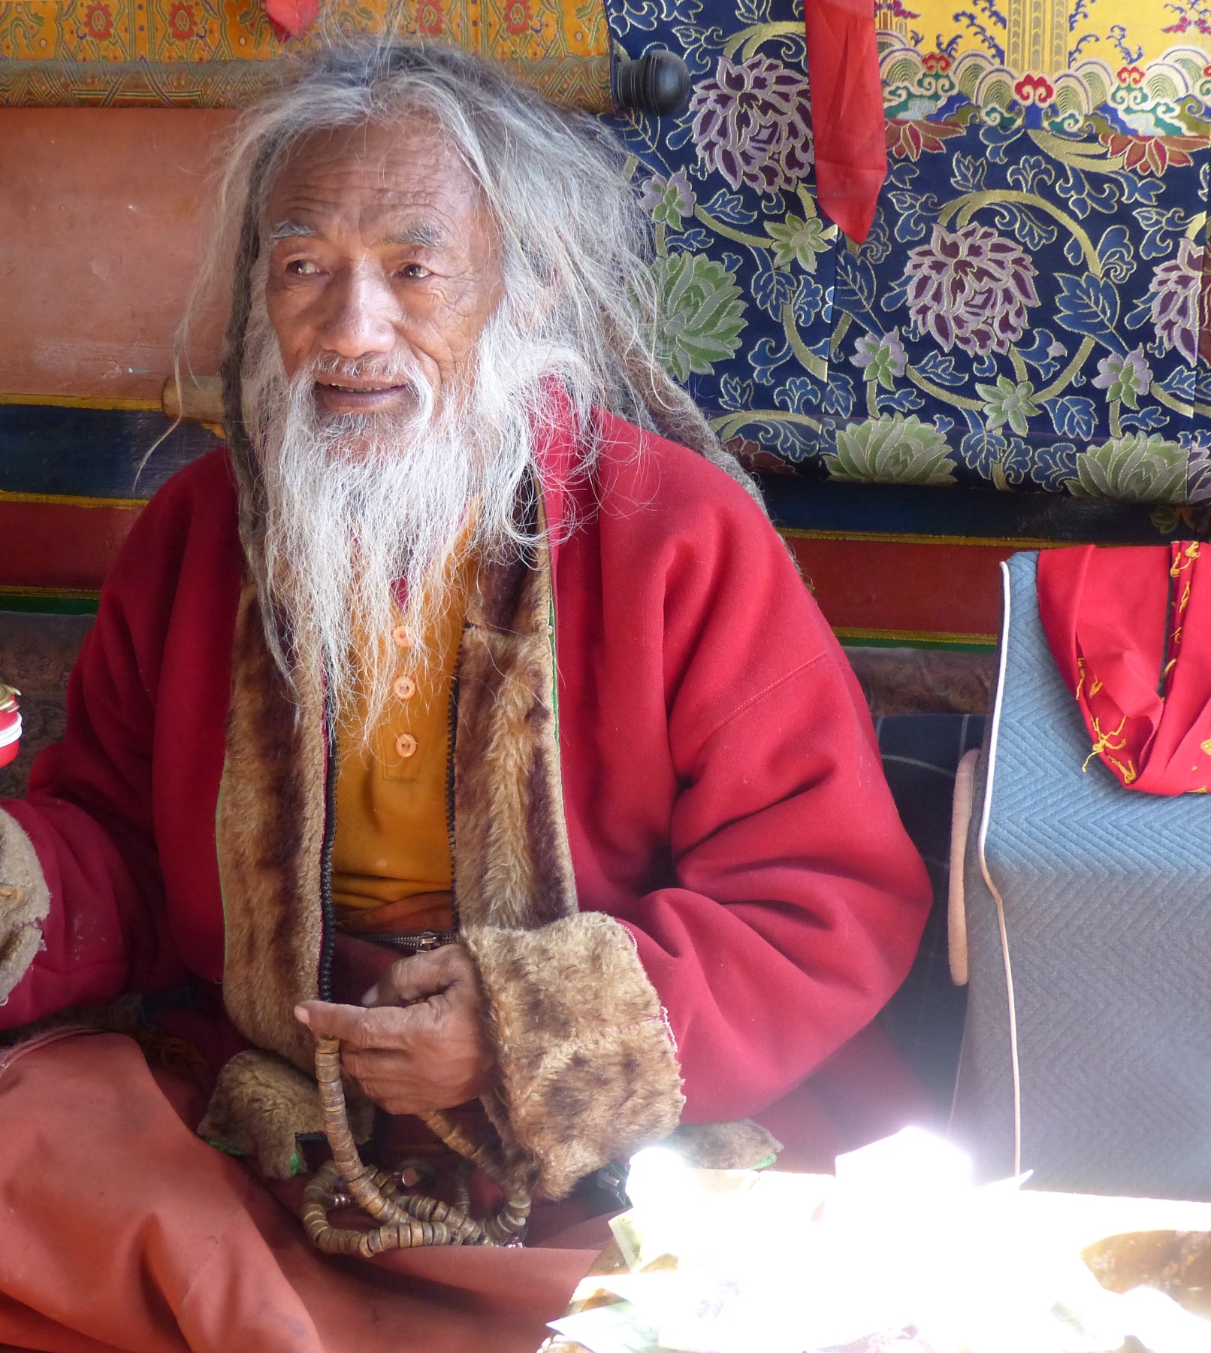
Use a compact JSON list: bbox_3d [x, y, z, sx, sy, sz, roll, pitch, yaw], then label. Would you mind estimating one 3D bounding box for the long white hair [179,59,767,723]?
[{"bbox_3d":[-0.090,-0.185,2.305,0.285,0.385,0.305,6,13,22],"label":"long white hair"}]

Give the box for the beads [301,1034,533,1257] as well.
[{"bbox_3d":[-0.099,0.248,2.132,0.120,0.108,0.110,4,12,15],"label":"beads"}]

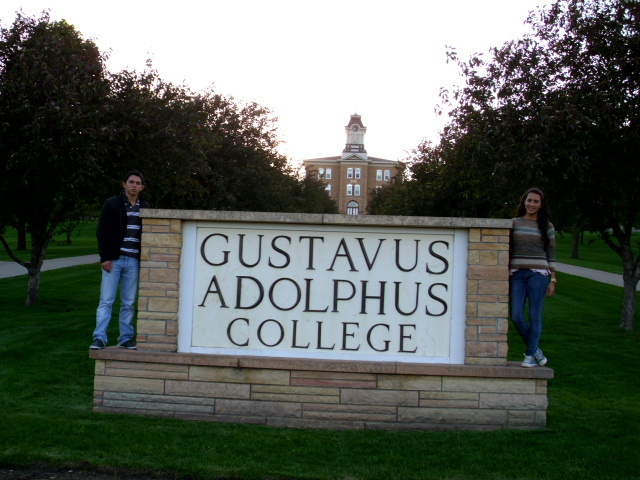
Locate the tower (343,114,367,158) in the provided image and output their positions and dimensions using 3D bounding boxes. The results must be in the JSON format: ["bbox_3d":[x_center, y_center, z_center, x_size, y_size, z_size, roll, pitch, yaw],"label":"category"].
[{"bbox_3d":[9.213,-27.243,219.000,6.100,11.500,6.100,2,-2,2],"label":"tower"}]

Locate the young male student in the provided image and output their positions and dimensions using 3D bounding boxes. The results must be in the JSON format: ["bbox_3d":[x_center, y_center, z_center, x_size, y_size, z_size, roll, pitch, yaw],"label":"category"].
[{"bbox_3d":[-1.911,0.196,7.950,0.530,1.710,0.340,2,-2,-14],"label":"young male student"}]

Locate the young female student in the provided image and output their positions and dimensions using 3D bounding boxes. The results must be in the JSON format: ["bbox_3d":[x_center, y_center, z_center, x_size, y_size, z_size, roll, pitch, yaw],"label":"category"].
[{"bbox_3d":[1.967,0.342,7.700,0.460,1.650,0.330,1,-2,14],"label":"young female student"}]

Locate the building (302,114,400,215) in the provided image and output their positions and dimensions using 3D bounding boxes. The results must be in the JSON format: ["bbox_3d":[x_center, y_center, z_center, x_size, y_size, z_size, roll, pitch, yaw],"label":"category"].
[{"bbox_3d":[9.247,-19.030,223.000,25.700,28.500,17.500,2,-2,2],"label":"building"}]

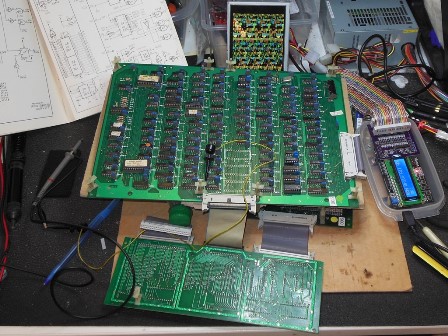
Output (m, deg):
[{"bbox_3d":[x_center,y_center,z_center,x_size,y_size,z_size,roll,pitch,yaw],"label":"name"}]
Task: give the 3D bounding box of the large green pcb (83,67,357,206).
[{"bbox_3d":[0.005,-0.058,0.616,0.358,0.020,0.229,2,62,-1],"label":"large green pcb"}]

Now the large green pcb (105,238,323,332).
[{"bbox_3d":[-0.011,0.149,0.551,0.269,0.015,0.090,6,59,6],"label":"large green pcb"}]

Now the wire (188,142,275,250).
[{"bbox_3d":[0.009,0.038,0.559,0.112,0.062,0.132,1,60,0],"label":"wire"}]

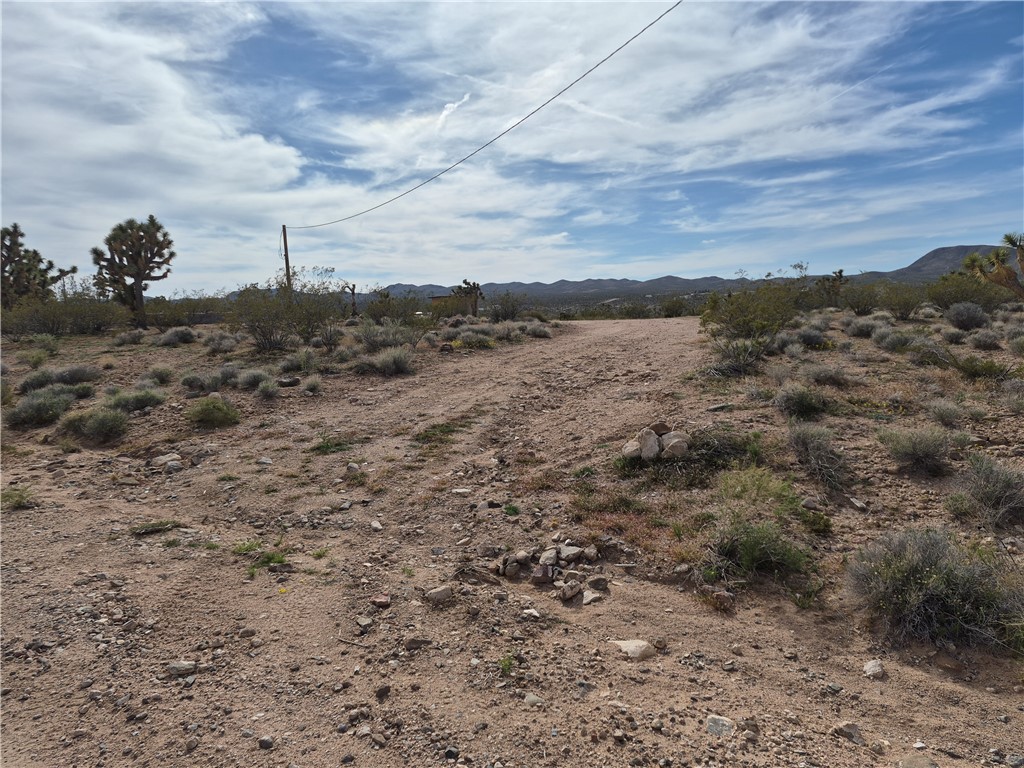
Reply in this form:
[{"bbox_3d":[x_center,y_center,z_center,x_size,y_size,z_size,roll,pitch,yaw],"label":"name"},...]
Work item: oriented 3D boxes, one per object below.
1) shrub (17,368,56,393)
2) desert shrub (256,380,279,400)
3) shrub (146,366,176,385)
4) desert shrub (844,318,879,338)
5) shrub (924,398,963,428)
[{"bbox_3d":[-7.827,-0.058,11.200,0.599,0.363,0.509,-6,10,-35],"label":"shrub"},{"bbox_3d":[-3.665,0.097,10.200,0.320,0.274,0.320,0,7,0],"label":"desert shrub"},{"bbox_3d":[-6.509,-0.157,12.600,0.519,0.317,0.477,-1,8,0],"label":"shrub"},{"bbox_3d":[11.044,-1.754,21.500,1.042,0.589,0.938,0,7,0],"label":"desert shrub"},{"bbox_3d":[4.883,0.334,7.700,0.430,0.312,0.396,-1,8,0],"label":"shrub"}]

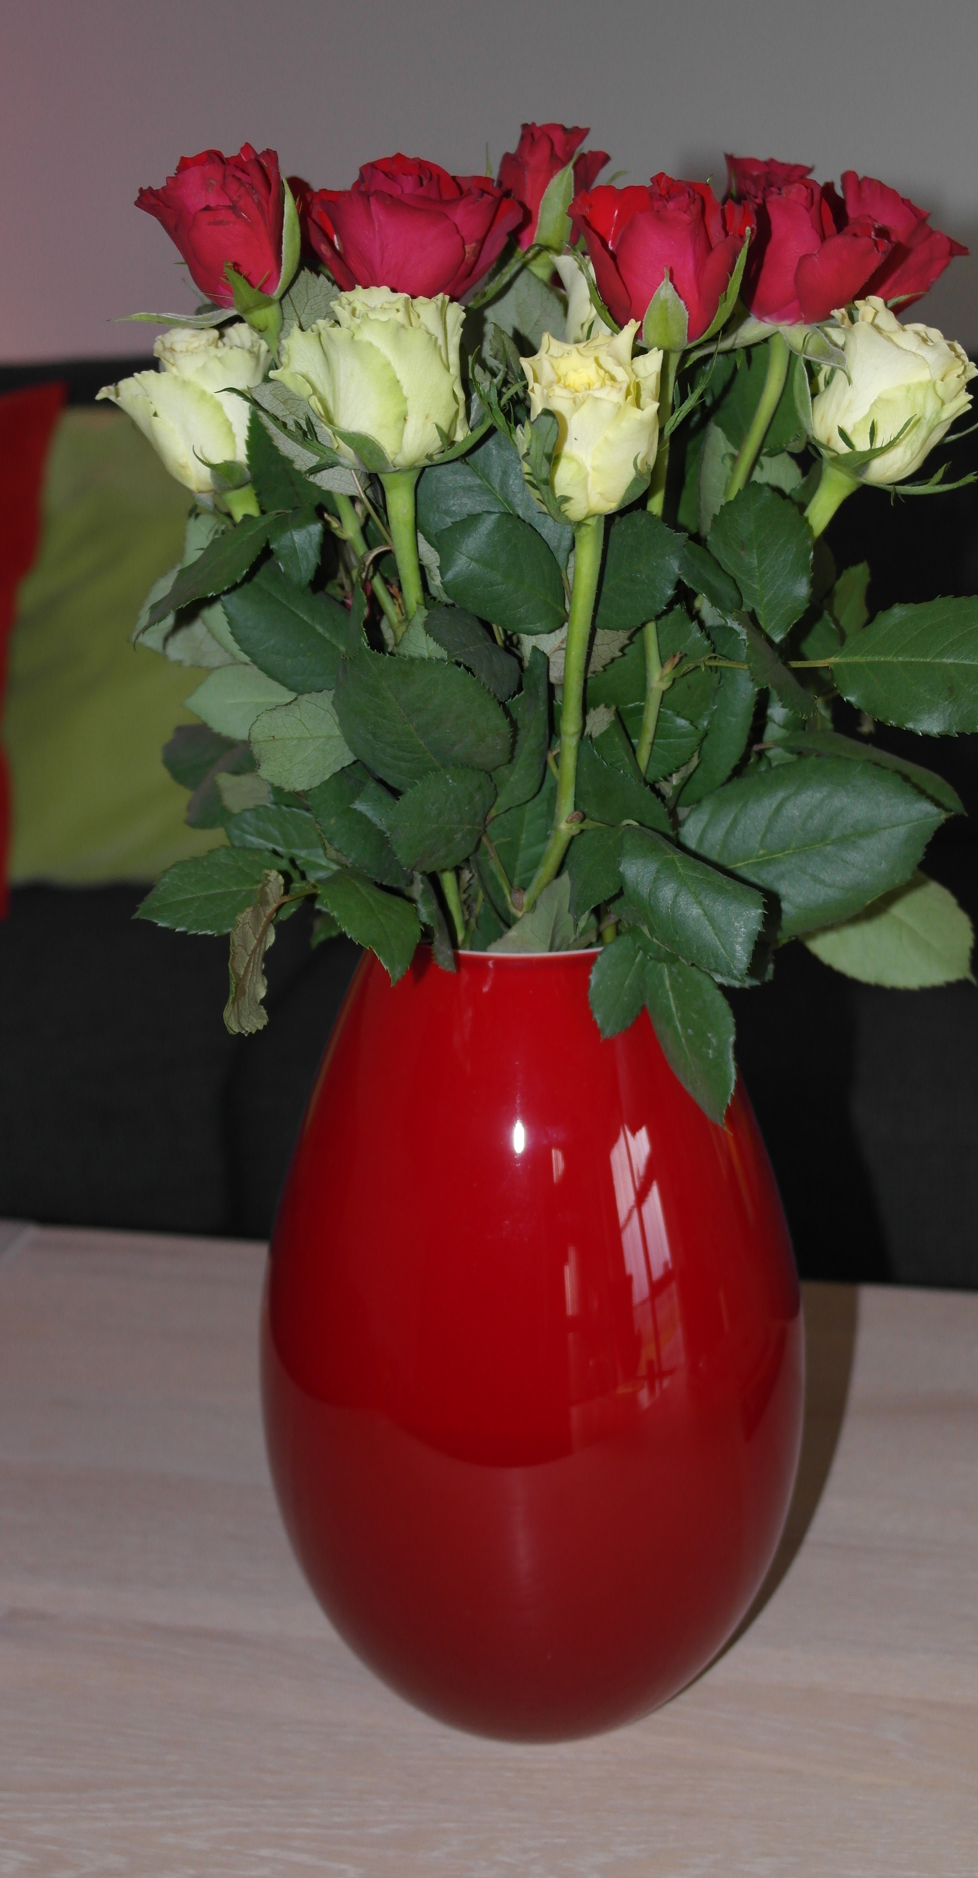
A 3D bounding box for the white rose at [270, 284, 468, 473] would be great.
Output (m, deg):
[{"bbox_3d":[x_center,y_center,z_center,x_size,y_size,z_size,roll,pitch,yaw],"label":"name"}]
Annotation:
[{"bbox_3d":[-0.034,-0.160,0.730,0.051,0.050,0.051,-6,18,0],"label":"white rose"}]

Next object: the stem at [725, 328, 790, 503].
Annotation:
[{"bbox_3d":[0.076,-0.148,0.725,0.009,0.050,0.009,18,7,0],"label":"stem"}]

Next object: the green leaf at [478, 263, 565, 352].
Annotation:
[{"bbox_3d":[0.011,-0.190,0.777,0.029,0.032,0.012,12,6,-1],"label":"green leaf"}]

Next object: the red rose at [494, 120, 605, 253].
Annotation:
[{"bbox_3d":[0.020,-0.238,0.810,0.037,0.042,0.037,1,13,0],"label":"red rose"}]

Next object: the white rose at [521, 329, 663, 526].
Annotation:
[{"bbox_3d":[0.026,-0.132,0.655,0.035,0.045,0.035,2,26,0],"label":"white rose"}]

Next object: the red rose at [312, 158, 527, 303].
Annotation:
[{"bbox_3d":[-0.021,-0.204,0.738,0.063,0.046,0.060,-1,13,0],"label":"red rose"}]

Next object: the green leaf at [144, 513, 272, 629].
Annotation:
[{"bbox_3d":[-0.082,-0.108,0.750,0.055,0.013,0.030,-40,30,-1],"label":"green leaf"}]

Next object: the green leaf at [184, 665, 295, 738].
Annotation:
[{"bbox_3d":[-0.078,-0.075,0.810,0.042,0.027,0.009,-1,-14,5],"label":"green leaf"}]

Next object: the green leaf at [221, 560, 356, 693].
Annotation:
[{"bbox_3d":[-0.052,-0.083,0.682,0.042,0.027,0.010,43,-1,-6],"label":"green leaf"}]

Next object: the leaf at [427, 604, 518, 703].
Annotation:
[{"bbox_3d":[-0.004,-0.084,0.750,0.037,0.014,0.025,30,65,9],"label":"leaf"}]

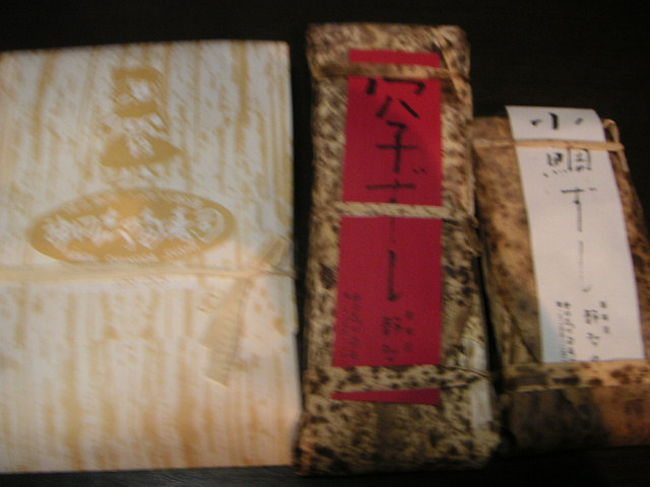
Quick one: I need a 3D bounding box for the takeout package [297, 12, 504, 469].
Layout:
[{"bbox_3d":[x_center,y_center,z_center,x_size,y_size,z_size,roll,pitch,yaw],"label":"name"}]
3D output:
[{"bbox_3d":[0.031,-0.002,0.352,0.084,0.042,0.222,1,70,0],"label":"takeout package"}]

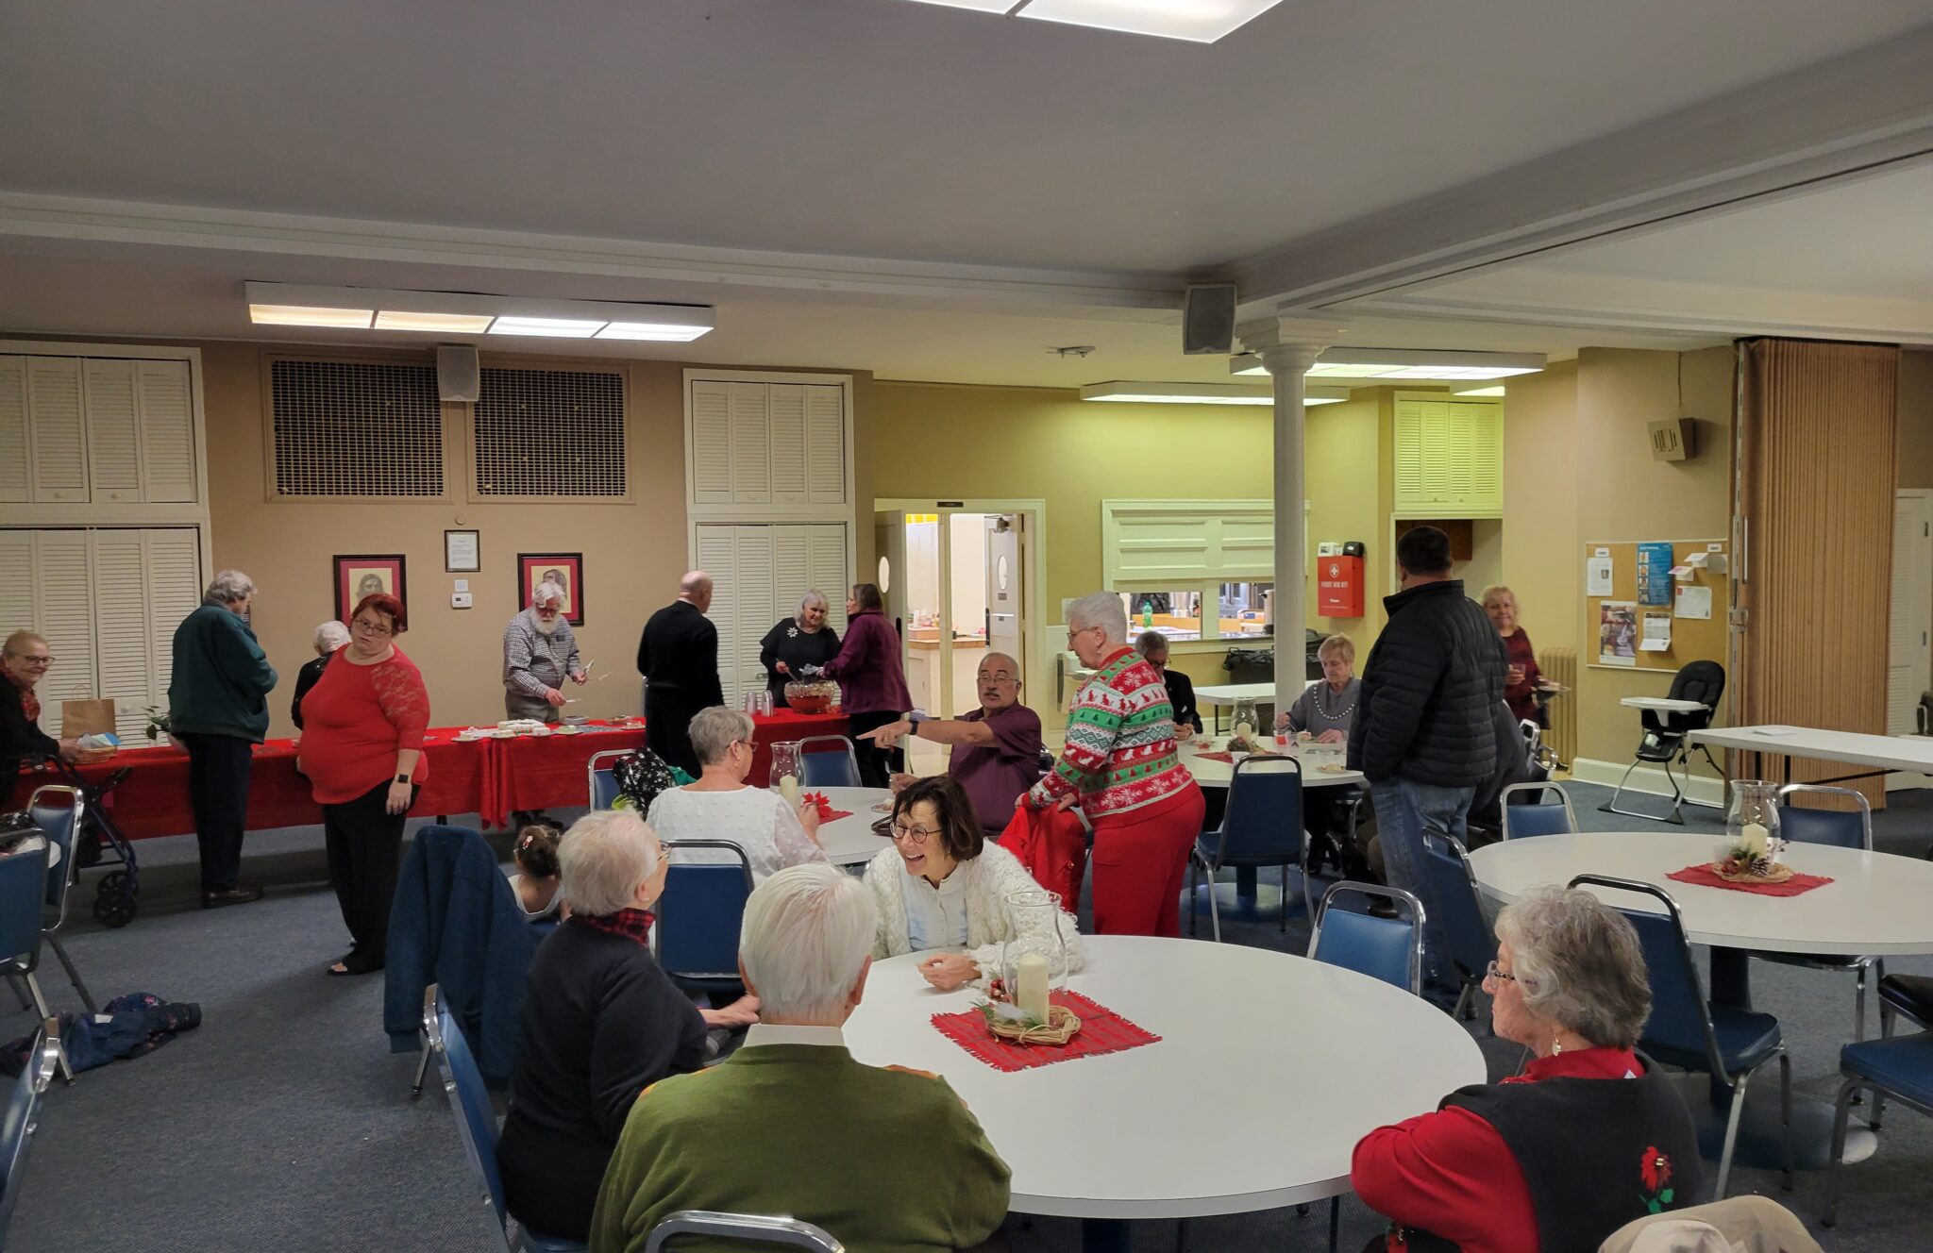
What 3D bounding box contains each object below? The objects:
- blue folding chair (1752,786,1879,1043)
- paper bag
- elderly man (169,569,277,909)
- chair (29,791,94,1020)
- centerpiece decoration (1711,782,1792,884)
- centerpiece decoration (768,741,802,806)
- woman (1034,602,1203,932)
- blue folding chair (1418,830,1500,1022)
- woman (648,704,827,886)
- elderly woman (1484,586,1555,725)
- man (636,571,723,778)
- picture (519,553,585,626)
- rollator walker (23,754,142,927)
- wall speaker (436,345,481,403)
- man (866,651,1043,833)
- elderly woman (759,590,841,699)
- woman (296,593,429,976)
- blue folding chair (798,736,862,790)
[{"bbox_3d":[2.842,1.025,4.891,0.450,0.890,0.560,2,4,39],"label":"blue folding chair"},{"bbox_3d":[-4.494,0.527,7.454,0.235,0.290,0.130,-2,3,-26],"label":"paper bag"},{"bbox_3d":[-3.814,0.559,7.456,0.530,1.710,0.450,2,4,41],"label":"elderly man"},{"bbox_3d":[-3.588,1.073,5.400,0.450,0.890,0.560,1,3,22],"label":"chair"},{"bbox_3d":[2.421,0.620,4.468,0.215,0.272,0.205,-2,3,-23],"label":"centerpiece decoration"},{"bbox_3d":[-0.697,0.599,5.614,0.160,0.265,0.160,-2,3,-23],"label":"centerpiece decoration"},{"bbox_3d":[0.505,0.682,4.863,0.550,1.600,0.500,0,3,16],"label":"woman"},{"bbox_3d":[1.692,1.059,4.481,0.560,0.890,0.450,-1,3,-10],"label":"blue folding chair"},{"bbox_3d":[-0.776,0.886,4.789,0.530,1.260,0.750,0,3,13],"label":"woman"},{"bbox_3d":[3.695,0.470,9.863,0.500,1.500,0.380,0,3,19],"label":"elderly woman"},{"bbox_3d":[-1.587,0.529,8.009,0.520,1.670,0.340,1,3,22],"label":"man"},{"bbox_3d":[-2.962,-0.260,10.370,0.455,0.525,0.030,-2,3,-23],"label":"picture"},{"bbox_3d":[-4.324,1.026,7.009,0.620,0.830,0.580,-2,3,-28],"label":"rollator walker"},{"bbox_3d":[-3.420,-1.698,9.773,0.270,0.380,0.230,-2,11,-20],"label":"wall speaker"},{"bbox_3d":[-0.061,0.786,5.988,0.780,1.320,0.560,-3,4,-38],"label":"man"},{"bbox_3d":[-1.129,0.499,9.815,0.520,1.540,0.400,-2,3,-22],"label":"elderly woman"},{"bbox_3d":[-2.638,0.660,6.290,0.510,1.600,0.380,0,3,10],"label":"woman"},{"bbox_3d":[-0.634,0.980,6.798,0.450,0.870,0.560,-1,3,-9],"label":"blue folding chair"}]

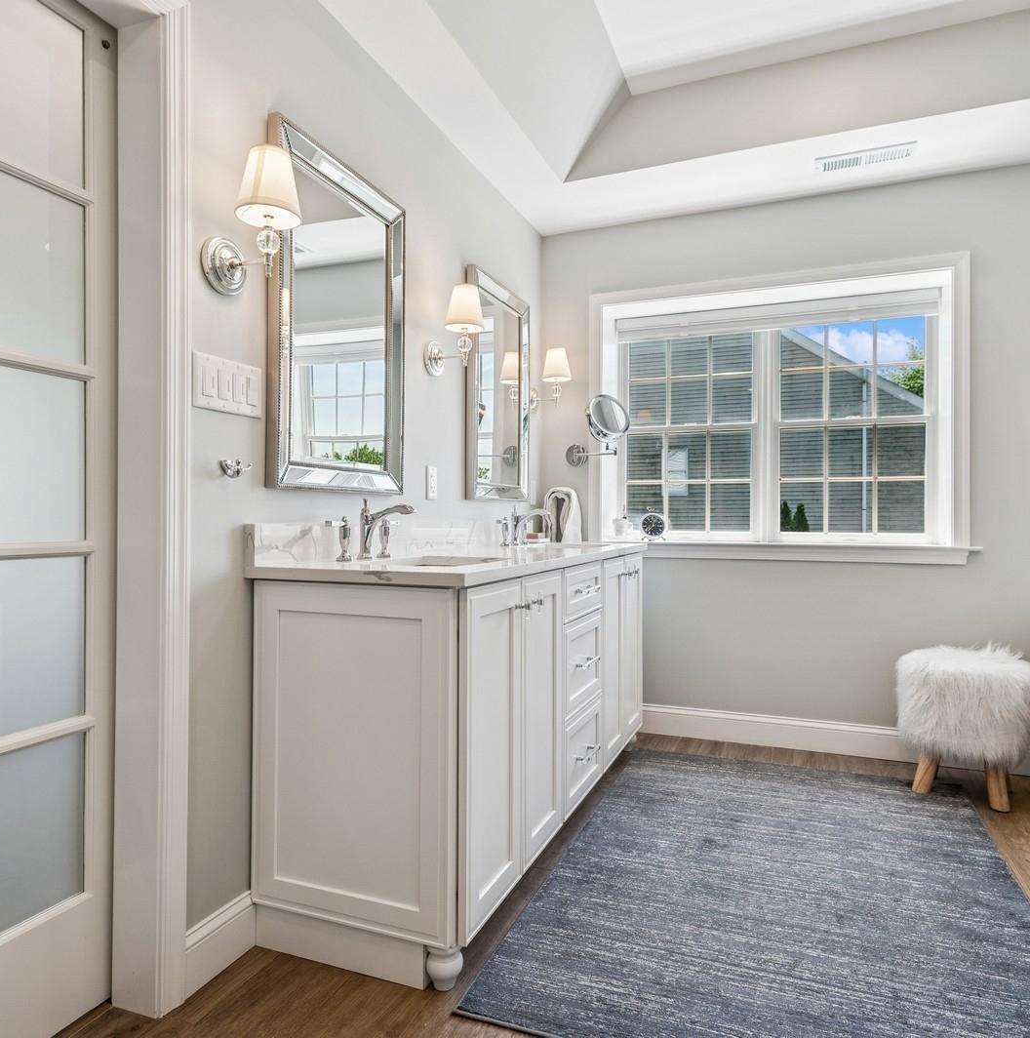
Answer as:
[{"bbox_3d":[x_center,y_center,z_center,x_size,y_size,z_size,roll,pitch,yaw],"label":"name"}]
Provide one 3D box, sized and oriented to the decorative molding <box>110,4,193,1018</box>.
[{"bbox_3d":[-0.762,-0.043,1.546,0.155,2.094,0.075,0,0,22],"label":"decorative molding"}]

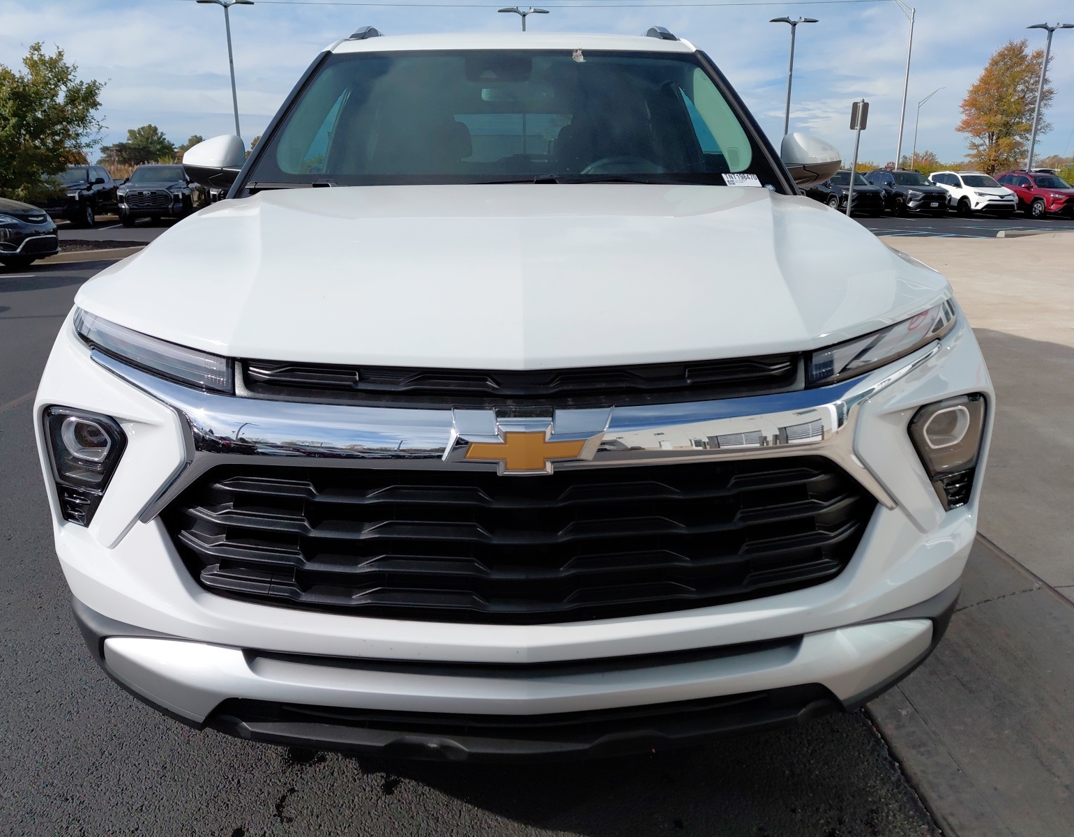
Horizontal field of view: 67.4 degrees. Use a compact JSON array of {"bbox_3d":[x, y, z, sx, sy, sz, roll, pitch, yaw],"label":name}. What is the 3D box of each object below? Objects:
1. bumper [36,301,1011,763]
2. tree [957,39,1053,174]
[{"bbox_3d":[-0.024,0.184,1.444,1.790,0.740,0.560,-1,16,-2],"label":"bumper"},{"bbox_3d":[27.782,-17.441,47.947,5.750,9.430,5.750,9,18,27],"label":"tree"}]

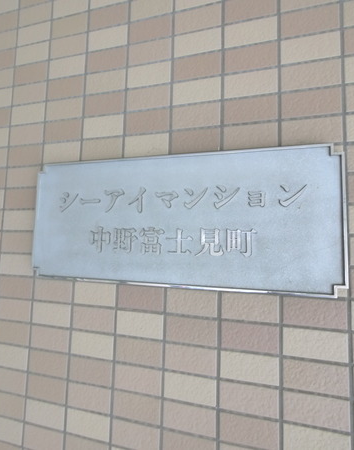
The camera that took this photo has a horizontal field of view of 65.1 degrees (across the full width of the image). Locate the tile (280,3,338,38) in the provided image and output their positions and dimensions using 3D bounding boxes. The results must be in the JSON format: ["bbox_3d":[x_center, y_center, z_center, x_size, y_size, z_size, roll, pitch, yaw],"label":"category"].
[{"bbox_3d":[0.233,-0.357,0.491,0.095,0.045,0.010,0,-5,16],"label":"tile"}]

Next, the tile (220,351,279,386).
[{"bbox_3d":[0.121,0.238,0.466,0.095,0.045,0.010,0,-5,17],"label":"tile"}]

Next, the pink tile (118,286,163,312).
[{"bbox_3d":[-0.068,0.140,0.534,0.095,0.045,0.009,0,-5,16],"label":"pink tile"}]

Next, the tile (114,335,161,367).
[{"bbox_3d":[-0.071,0.237,0.523,0.095,0.045,0.010,0,-5,17],"label":"tile"}]

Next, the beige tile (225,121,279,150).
[{"bbox_3d":[0.133,-0.158,0.503,0.095,0.045,0.009,0,-5,16],"label":"beige tile"}]

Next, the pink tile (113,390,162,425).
[{"bbox_3d":[-0.073,0.338,0.516,0.095,0.045,0.009,0,-5,16],"label":"pink tile"}]

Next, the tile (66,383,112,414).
[{"bbox_3d":[-0.170,0.339,0.545,0.095,0.045,0.009,0,-5,17],"label":"tile"}]

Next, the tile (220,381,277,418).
[{"bbox_3d":[0.120,0.287,0.462,0.095,0.045,0.010,0,-5,17],"label":"tile"}]

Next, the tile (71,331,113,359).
[{"bbox_3d":[-0.168,0.238,0.553,0.095,0.045,0.010,0,-5,16],"label":"tile"}]

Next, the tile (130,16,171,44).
[{"bbox_3d":[-0.053,-0.406,0.581,0.095,0.045,0.009,0,-5,16],"label":"tile"}]

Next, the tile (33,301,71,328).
[{"bbox_3d":[-0.263,0.188,0.586,0.095,0.045,0.010,0,-5,16],"label":"tile"}]

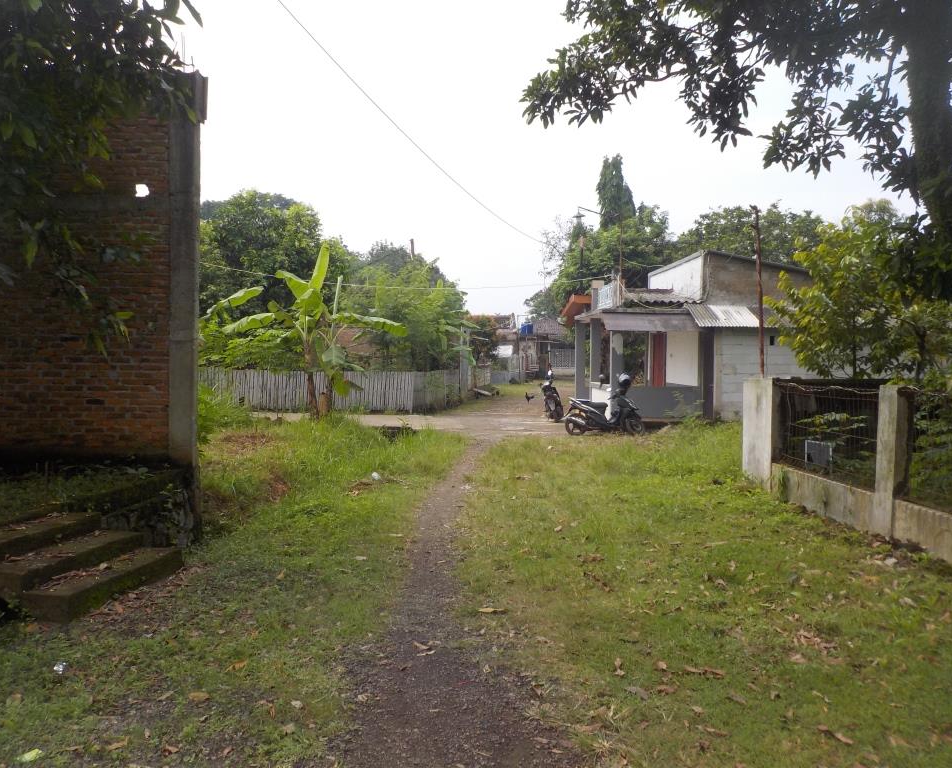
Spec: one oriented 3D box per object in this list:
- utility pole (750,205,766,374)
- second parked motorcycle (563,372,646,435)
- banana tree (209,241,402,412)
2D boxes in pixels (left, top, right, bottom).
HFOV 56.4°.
[{"bbox_3d":[3.796,-0.538,11.800,0.130,3.700,0.120,-3,1,0],"label":"utility pole"},{"bbox_3d":[2.805,0.446,19.300,1.850,1.300,0.700,0,1,-3],"label":"second parked motorcycle"},{"bbox_3d":[-4.450,-1.405,23.300,5.200,4.650,4.200,0,1,0],"label":"banana tree"}]

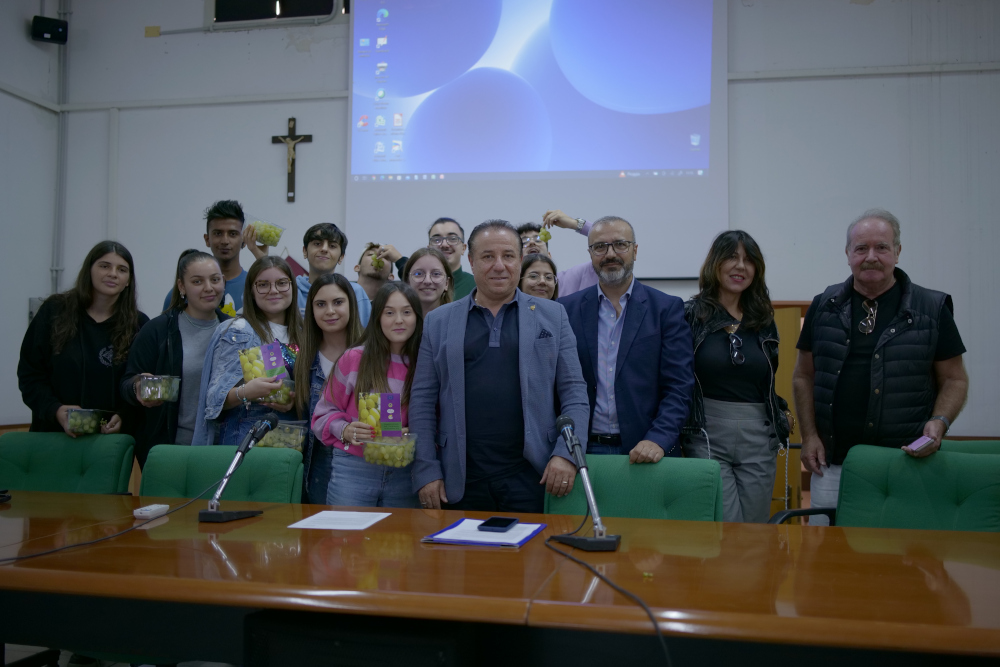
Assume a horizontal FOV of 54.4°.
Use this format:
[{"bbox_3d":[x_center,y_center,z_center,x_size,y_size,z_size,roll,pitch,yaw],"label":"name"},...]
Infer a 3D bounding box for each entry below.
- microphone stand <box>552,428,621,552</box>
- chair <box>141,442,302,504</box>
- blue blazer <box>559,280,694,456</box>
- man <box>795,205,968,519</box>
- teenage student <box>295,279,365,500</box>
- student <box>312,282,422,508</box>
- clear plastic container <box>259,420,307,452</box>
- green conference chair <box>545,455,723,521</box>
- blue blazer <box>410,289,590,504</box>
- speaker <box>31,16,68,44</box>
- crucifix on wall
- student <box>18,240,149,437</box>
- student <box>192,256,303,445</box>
[{"bbox_3d":[0.206,0.377,2.357,0.165,0.260,0.260,1,-2,-9],"label":"microphone stand"},{"bbox_3d":[-0.978,0.830,2.984,0.600,0.920,0.620,0,-2,10],"label":"chair"},{"bbox_3d":[0.429,0.192,3.375,0.500,0.740,0.360,0,-2,12],"label":"blue blazer"},{"bbox_3d":[1.327,0.449,3.390,0.600,1.760,0.380,0,-2,26],"label":"man"},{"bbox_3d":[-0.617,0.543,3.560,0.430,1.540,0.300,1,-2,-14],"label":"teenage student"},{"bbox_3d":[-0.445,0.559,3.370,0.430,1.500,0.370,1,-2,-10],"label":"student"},{"bbox_3d":[-0.766,0.366,3.388,0.180,0.105,0.120,1,-2,-6],"label":"clear plastic container"},{"bbox_3d":[0.361,0.822,2.831,0.600,0.890,0.620,0,-2,15],"label":"green conference chair"},{"bbox_3d":[0.002,0.208,3.074,0.560,0.680,0.340,0,-2,2],"label":"blue blazer"},{"bbox_3d":[-2.600,-1.738,5.616,0.190,0.140,0.150,1,6,-27],"label":"speaker"},{"bbox_3d":[-1.241,-1.040,5.814,0.258,0.515,0.060,0,-2,11],"label":"crucifix on wall"},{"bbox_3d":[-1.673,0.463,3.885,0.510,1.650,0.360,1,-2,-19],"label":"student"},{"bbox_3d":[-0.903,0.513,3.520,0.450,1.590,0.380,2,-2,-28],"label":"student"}]

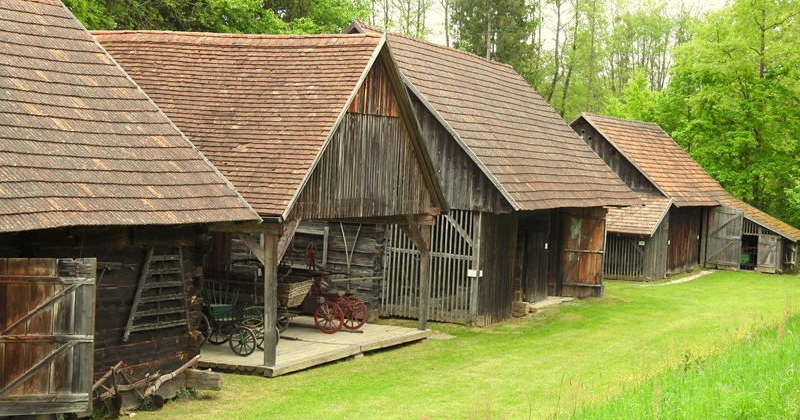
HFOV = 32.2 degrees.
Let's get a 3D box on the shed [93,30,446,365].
[{"bbox_3d":[-4.205,-0.449,29.949,8.316,6.640,8.143,2,1,23],"label":"shed"}]

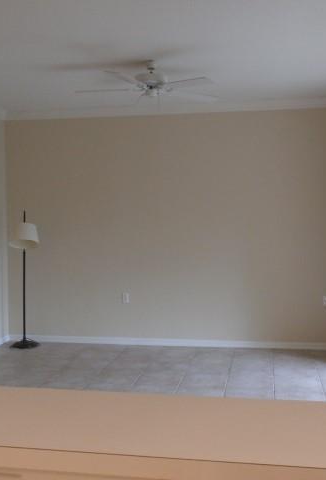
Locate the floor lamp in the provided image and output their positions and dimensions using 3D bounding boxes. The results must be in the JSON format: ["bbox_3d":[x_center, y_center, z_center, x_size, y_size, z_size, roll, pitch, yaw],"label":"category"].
[{"bbox_3d":[-1.626,0.448,6.045,0.345,1.575,0.345,0,2,9],"label":"floor lamp"}]

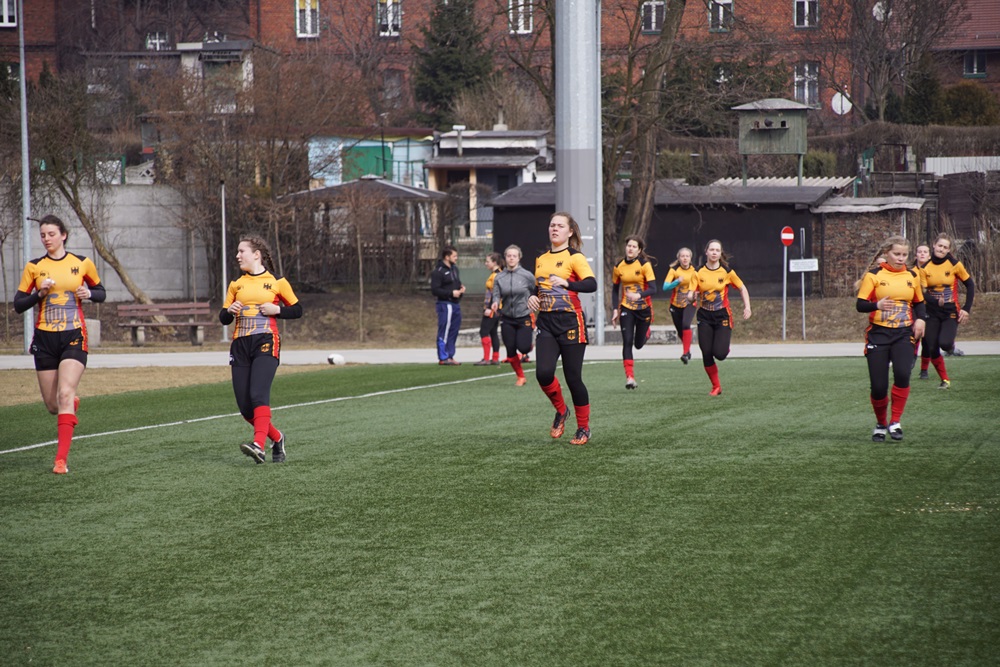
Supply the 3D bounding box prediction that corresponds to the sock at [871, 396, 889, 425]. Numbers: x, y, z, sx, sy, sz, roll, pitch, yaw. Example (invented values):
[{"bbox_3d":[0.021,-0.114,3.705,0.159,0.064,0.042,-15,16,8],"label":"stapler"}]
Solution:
[{"bbox_3d":[2.876,0.586,37.800,0.120,0.240,0.125,-5,21,3],"label":"sock"}]

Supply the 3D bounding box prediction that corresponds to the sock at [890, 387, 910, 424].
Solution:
[{"bbox_3d":[3.052,0.541,38.100,0.130,0.280,0.135,7,0,-11],"label":"sock"}]

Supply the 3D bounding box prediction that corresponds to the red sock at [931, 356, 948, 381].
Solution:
[{"bbox_3d":[4.695,0.376,53.300,0.110,0.255,0.125,-21,5,16],"label":"red sock"}]

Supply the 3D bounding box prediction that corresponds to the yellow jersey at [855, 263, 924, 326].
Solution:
[{"bbox_3d":[2.983,-0.283,38.200,0.500,0.490,0.270,-1,1,-10],"label":"yellow jersey"}]

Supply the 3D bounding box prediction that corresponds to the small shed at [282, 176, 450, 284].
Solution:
[{"bbox_3d":[-3.159,-2.525,122.000,3.850,2.700,3.700,0,1,13],"label":"small shed"}]

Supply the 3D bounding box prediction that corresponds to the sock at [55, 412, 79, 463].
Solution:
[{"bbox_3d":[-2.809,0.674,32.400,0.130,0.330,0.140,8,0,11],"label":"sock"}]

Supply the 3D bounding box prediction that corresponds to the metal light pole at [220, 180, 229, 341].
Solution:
[{"bbox_3d":[-5.785,-1.522,105.000,0.160,3.400,0.160,-1,1,0],"label":"metal light pole"}]

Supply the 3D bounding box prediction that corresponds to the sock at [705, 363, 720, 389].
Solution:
[{"bbox_3d":[2.222,0.442,52.000,0.115,0.250,0.125,-14,10,22],"label":"sock"}]

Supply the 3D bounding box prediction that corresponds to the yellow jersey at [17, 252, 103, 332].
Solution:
[{"bbox_3d":[-2.863,-0.267,32.500,0.530,0.520,0.300,-1,1,6],"label":"yellow jersey"}]

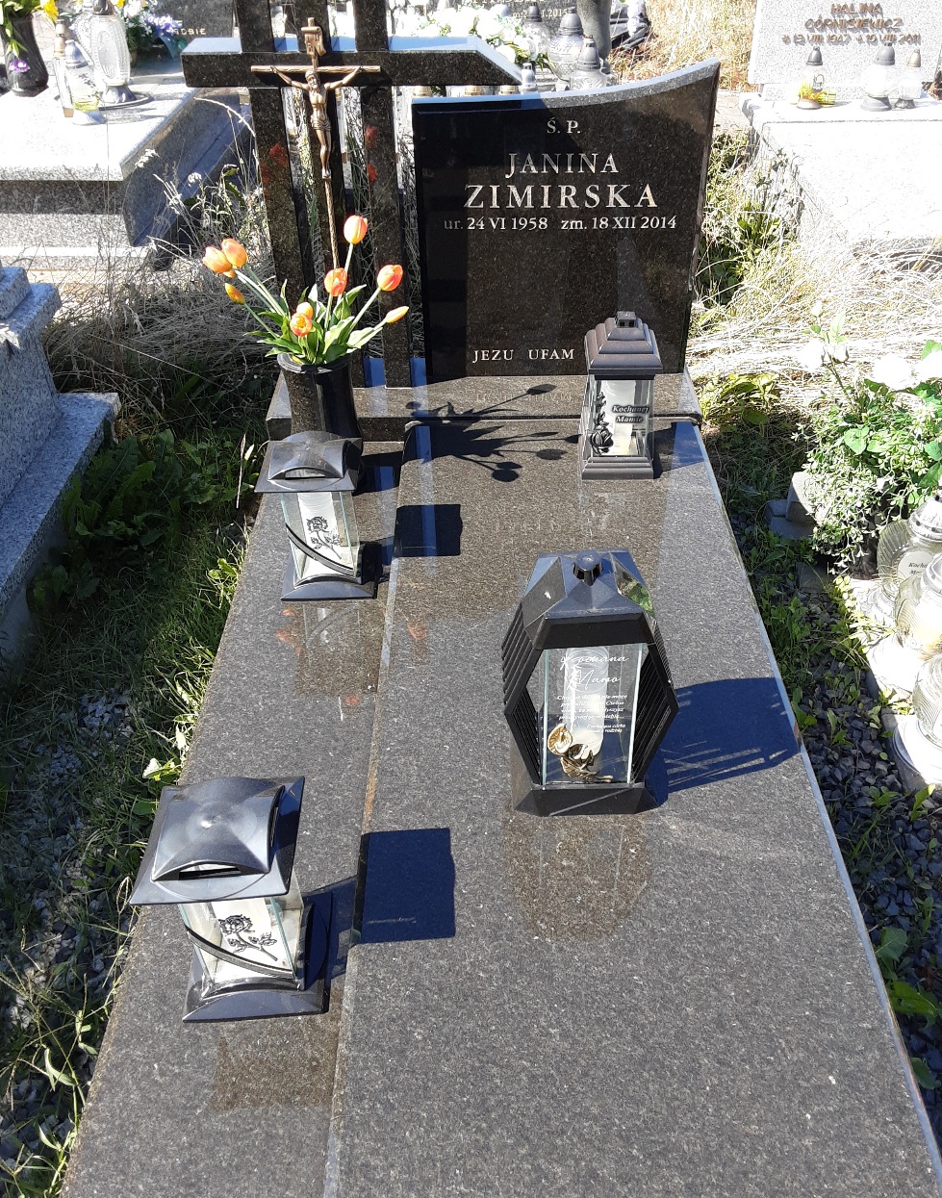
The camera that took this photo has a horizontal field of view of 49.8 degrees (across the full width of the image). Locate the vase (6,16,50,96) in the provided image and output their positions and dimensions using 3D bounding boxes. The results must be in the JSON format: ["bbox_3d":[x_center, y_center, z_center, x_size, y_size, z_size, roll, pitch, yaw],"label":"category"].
[{"bbox_3d":[-1.885,-2.303,4.279,0.172,0.285,0.172,-1,39,1],"label":"vase"}]

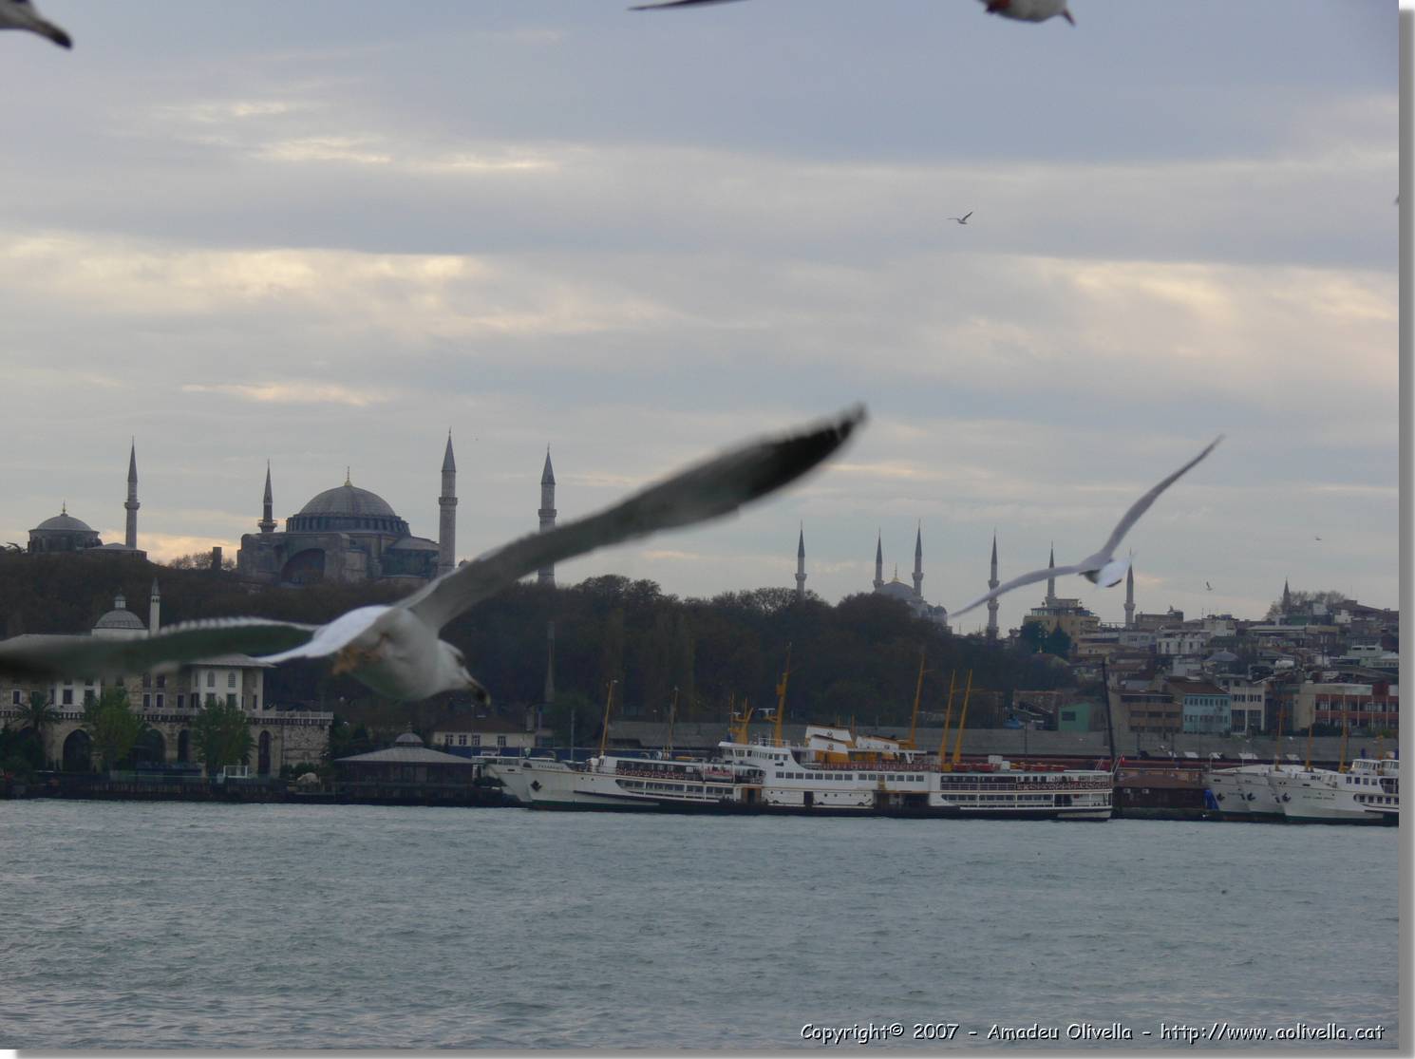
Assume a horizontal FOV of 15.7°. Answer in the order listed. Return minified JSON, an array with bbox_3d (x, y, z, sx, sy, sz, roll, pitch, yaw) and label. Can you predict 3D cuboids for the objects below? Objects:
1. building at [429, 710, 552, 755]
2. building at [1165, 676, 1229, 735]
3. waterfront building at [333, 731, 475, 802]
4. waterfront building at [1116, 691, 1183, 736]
[{"bbox_3d":[-32.870,31.030,773.680,16.500,7.000,10.000,2,-3,-18],"label":"building"},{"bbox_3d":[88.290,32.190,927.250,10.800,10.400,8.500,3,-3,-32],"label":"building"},{"bbox_3d":[-39.990,31.520,680.100,18.800,9.100,18.000,1,-3,-4],"label":"waterfront building"},{"bbox_3d":[78.880,33.110,918.020,11.500,8.500,6.300,3,-3,-32],"label":"waterfront building"}]

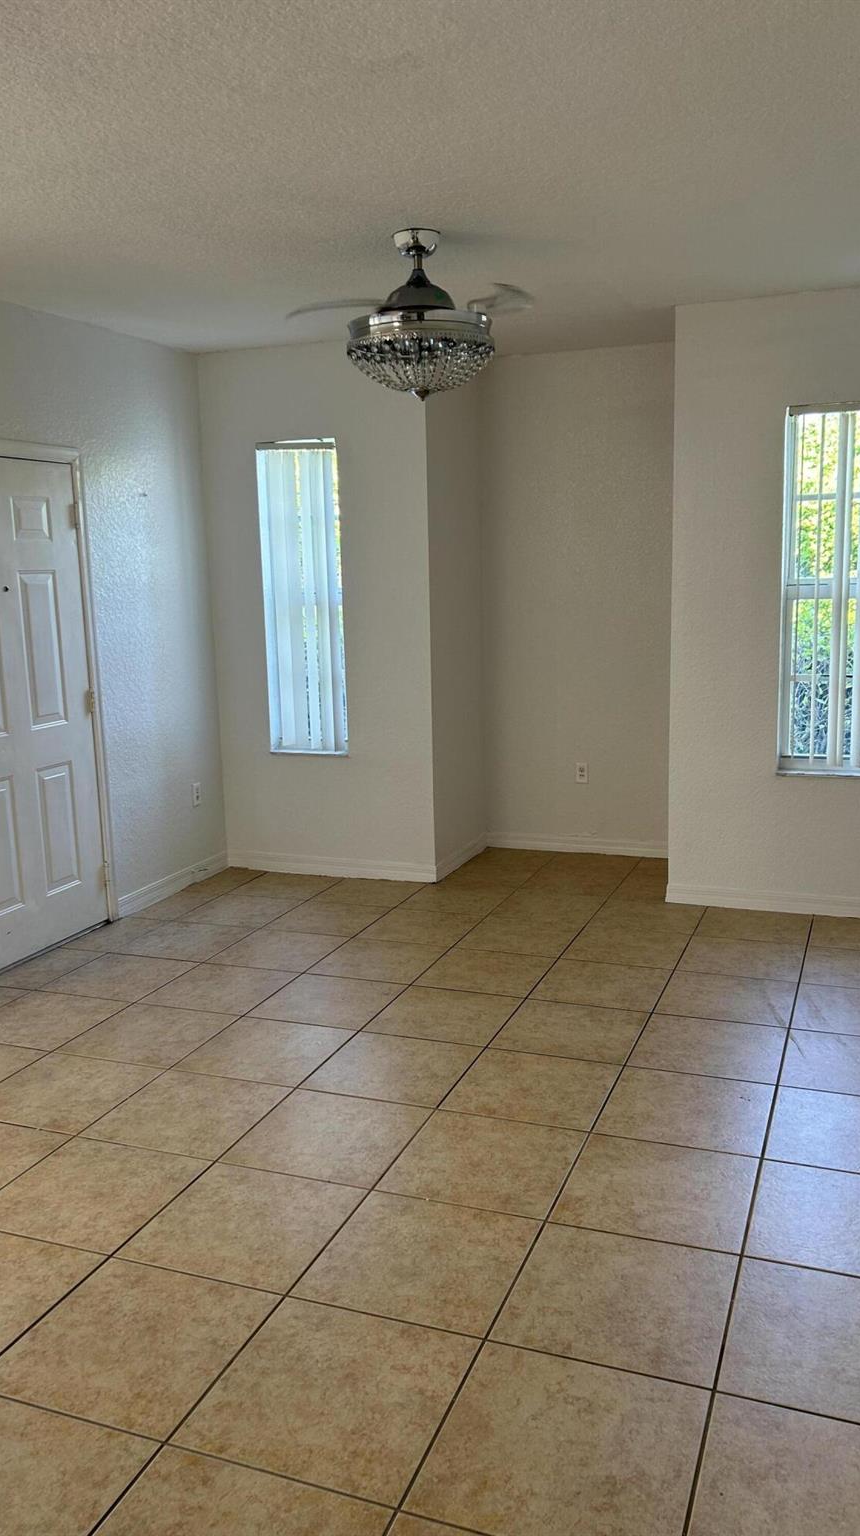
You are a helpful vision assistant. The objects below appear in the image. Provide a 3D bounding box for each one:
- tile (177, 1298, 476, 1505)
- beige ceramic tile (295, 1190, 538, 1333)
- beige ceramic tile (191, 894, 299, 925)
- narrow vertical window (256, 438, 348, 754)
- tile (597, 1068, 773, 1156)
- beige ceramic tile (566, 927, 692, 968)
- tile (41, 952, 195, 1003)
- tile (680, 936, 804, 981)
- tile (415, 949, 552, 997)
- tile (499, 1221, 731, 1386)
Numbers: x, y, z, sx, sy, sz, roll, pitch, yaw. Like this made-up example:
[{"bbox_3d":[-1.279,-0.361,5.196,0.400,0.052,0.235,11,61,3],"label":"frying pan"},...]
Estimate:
[{"bbox_3d":[-0.186,1.208,2.237,0.457,0.010,0.457,2,10,21],"label":"tile"},{"bbox_3d":[-0.018,1.124,2.643,0.453,0.012,0.453,2,10,21],"label":"beige ceramic tile"},{"bbox_3d":[-0.886,0.676,5.393,0.452,0.012,0.452,2,10,21],"label":"beige ceramic tile"},{"bbox_3d":[-0.625,-0.842,5.830,0.445,1.560,0.100,2,10,21],"label":"narrow vertical window"},{"bbox_3d":[0.742,0.985,3.316,0.453,0.012,0.453,2,10,21],"label":"tile"},{"bbox_3d":[0.814,0.738,4.741,0.453,0.012,0.453,2,10,21],"label":"beige ceramic tile"},{"bbox_3d":[-1.221,0.831,4.560,0.452,0.015,0.452,2,10,21],"label":"tile"},{"bbox_3d":[1.238,0.753,4.567,0.452,0.012,0.452,2,10,21],"label":"tile"},{"bbox_3d":[0.222,0.803,4.516,0.457,0.010,0.457,2,10,21],"label":"tile"},{"bbox_3d":[0.411,1.145,2.492,0.457,0.010,0.457,2,10,21],"label":"tile"}]

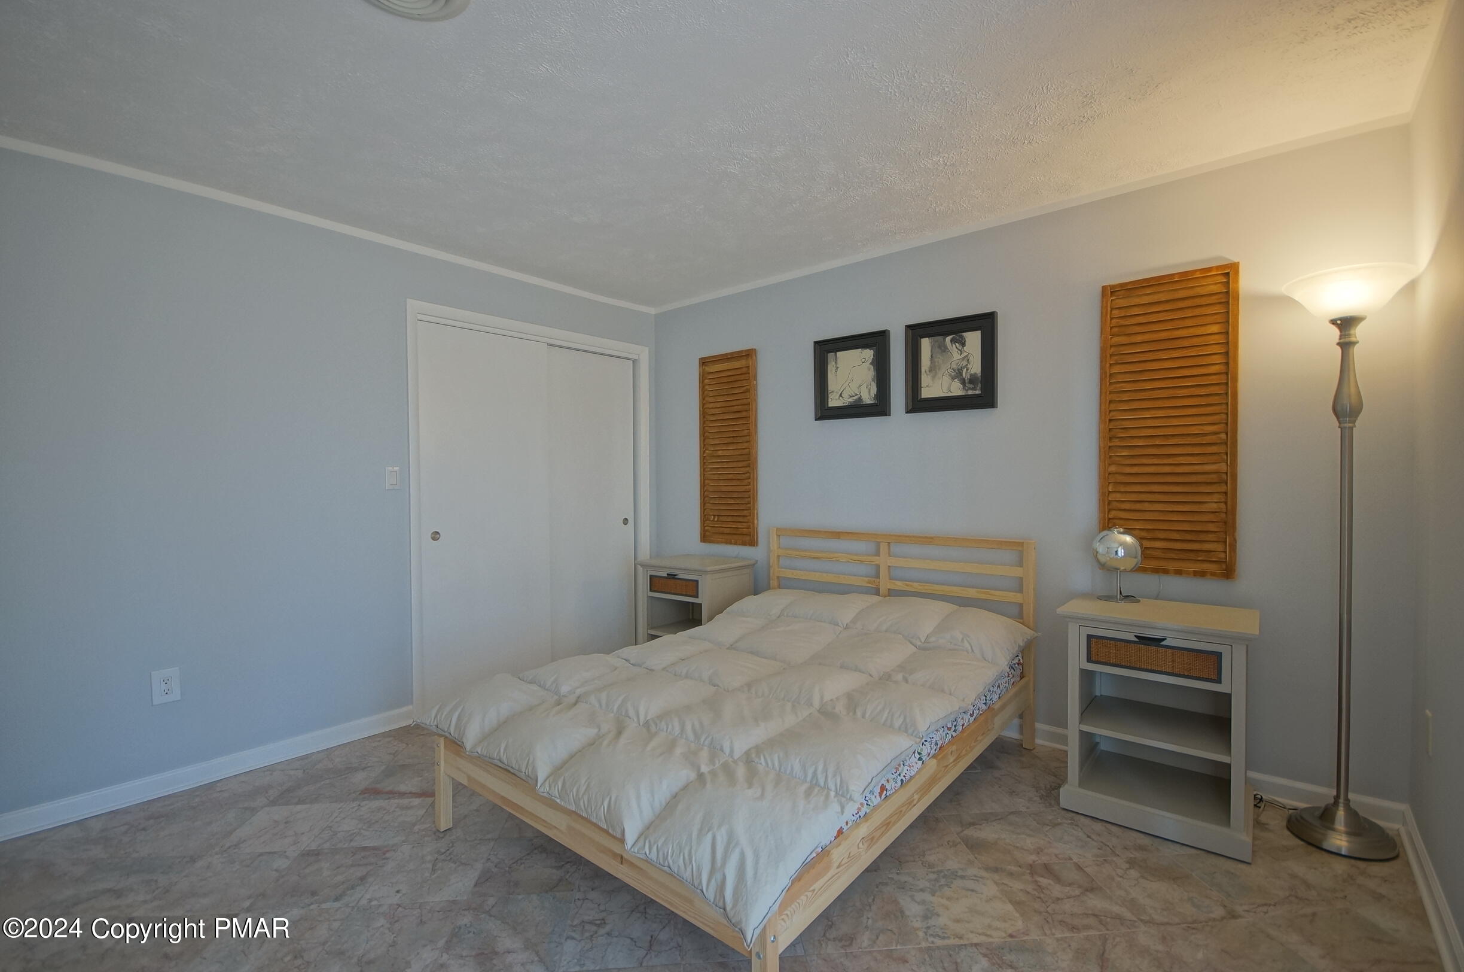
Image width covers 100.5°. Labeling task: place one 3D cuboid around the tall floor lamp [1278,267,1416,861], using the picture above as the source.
[{"bbox_3d":[2.031,0.244,2.024,0.310,1.853,0.310,0,1,39],"label":"tall floor lamp"}]

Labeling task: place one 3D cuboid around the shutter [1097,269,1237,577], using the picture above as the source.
[{"bbox_3d":[1.742,-0.241,2.445,0.445,1.193,0.030,0,1,39],"label":"shutter"}]

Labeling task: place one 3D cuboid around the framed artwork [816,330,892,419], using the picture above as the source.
[{"bbox_3d":[0.651,-0.591,3.323,0.443,0.446,0.030,0,1,39],"label":"framed artwork"}]

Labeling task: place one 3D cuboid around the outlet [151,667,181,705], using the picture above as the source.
[{"bbox_3d":[-2.199,0.778,2.368,0.010,0.127,0.081,0,1,42],"label":"outlet"}]

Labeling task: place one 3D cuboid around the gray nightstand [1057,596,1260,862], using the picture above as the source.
[{"bbox_3d":[1.535,0.810,2.209,0.557,0.722,0.415,0,1,39],"label":"gray nightstand"}]

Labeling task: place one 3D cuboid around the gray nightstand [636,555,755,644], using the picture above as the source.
[{"bbox_3d":[-0.207,0.804,3.603,0.553,0.722,0.420,0,1,39],"label":"gray nightstand"}]

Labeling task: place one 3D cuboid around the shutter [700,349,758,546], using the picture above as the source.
[{"bbox_3d":[-0.025,-0.232,3.877,0.444,1.210,0.030,0,1,39],"label":"shutter"}]

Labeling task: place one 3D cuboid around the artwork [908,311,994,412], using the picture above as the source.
[{"bbox_3d":[1.068,-0.592,2.985,0.432,0.449,0.030,0,1,39],"label":"artwork"}]

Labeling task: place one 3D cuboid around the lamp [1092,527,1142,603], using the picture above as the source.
[{"bbox_3d":[1.512,0.307,2.379,0.160,0.280,0.160,0,1,39],"label":"lamp"}]

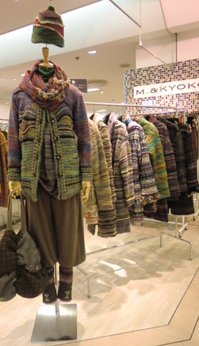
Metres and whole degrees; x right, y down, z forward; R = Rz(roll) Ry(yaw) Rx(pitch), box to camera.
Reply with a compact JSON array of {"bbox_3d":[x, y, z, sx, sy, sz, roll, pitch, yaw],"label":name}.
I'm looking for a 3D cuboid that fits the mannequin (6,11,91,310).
[{"bbox_3d":[-0.311,-0.072,1.648,0.520,1.862,0.340,-2,7,-8],"label":"mannequin"}]

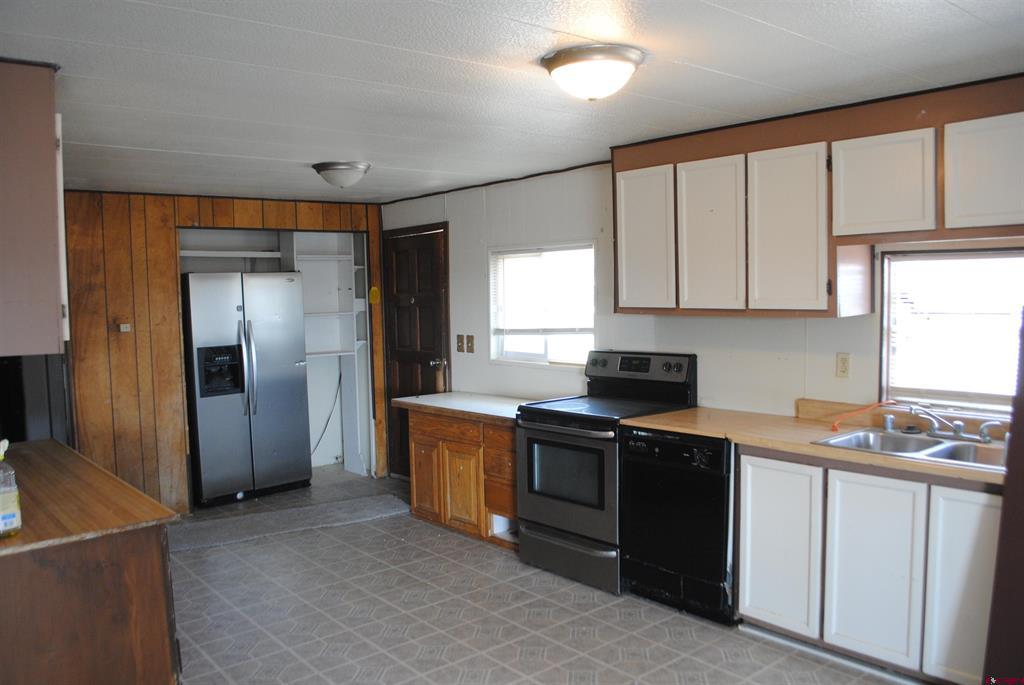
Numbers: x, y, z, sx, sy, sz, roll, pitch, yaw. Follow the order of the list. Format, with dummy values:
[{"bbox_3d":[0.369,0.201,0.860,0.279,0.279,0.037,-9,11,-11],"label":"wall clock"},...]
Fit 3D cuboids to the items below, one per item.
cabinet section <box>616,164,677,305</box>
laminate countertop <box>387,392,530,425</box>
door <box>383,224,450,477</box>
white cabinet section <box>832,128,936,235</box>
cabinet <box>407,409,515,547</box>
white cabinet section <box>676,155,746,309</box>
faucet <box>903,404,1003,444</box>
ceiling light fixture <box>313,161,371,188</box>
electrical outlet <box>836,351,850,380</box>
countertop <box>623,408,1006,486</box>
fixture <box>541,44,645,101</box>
[{"bbox_3d":[0.706,-0.537,4.030,0.022,0.718,0.371,-6,6,-42],"label":"cabinet section"},{"bbox_3d":[-0.173,0.438,5.239,0.557,0.041,1.407,-6,6,-42],"label":"laminate countertop"},{"bbox_3d":[-0.756,0.133,6.255,0.051,2.075,0.860,-6,6,-42],"label":"door"},{"bbox_3d":[1.512,-0.646,3.132,0.022,0.403,0.420,-6,6,-42],"label":"white cabinet section"},{"bbox_3d":[-0.109,0.842,5.216,0.551,0.784,1.235,-6,6,-42],"label":"cabinet"},{"bbox_3d":[0.973,-0.522,3.739,0.022,0.718,0.371,-6,6,-42],"label":"white cabinet section"},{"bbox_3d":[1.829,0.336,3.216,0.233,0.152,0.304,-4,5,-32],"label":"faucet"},{"bbox_3d":[-0.964,-0.944,4.378,0.328,0.127,0.328,-2,4,0],"label":"ceiling light fixture"},{"bbox_3d":[1.580,0.113,3.686,0.008,0.117,0.069,-6,6,-42],"label":"electrical outlet"},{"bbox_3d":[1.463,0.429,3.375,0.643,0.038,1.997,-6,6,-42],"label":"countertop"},{"bbox_3d":[0.257,-0.828,2.430,0.330,0.127,0.330,-2,4,0],"label":"fixture"}]

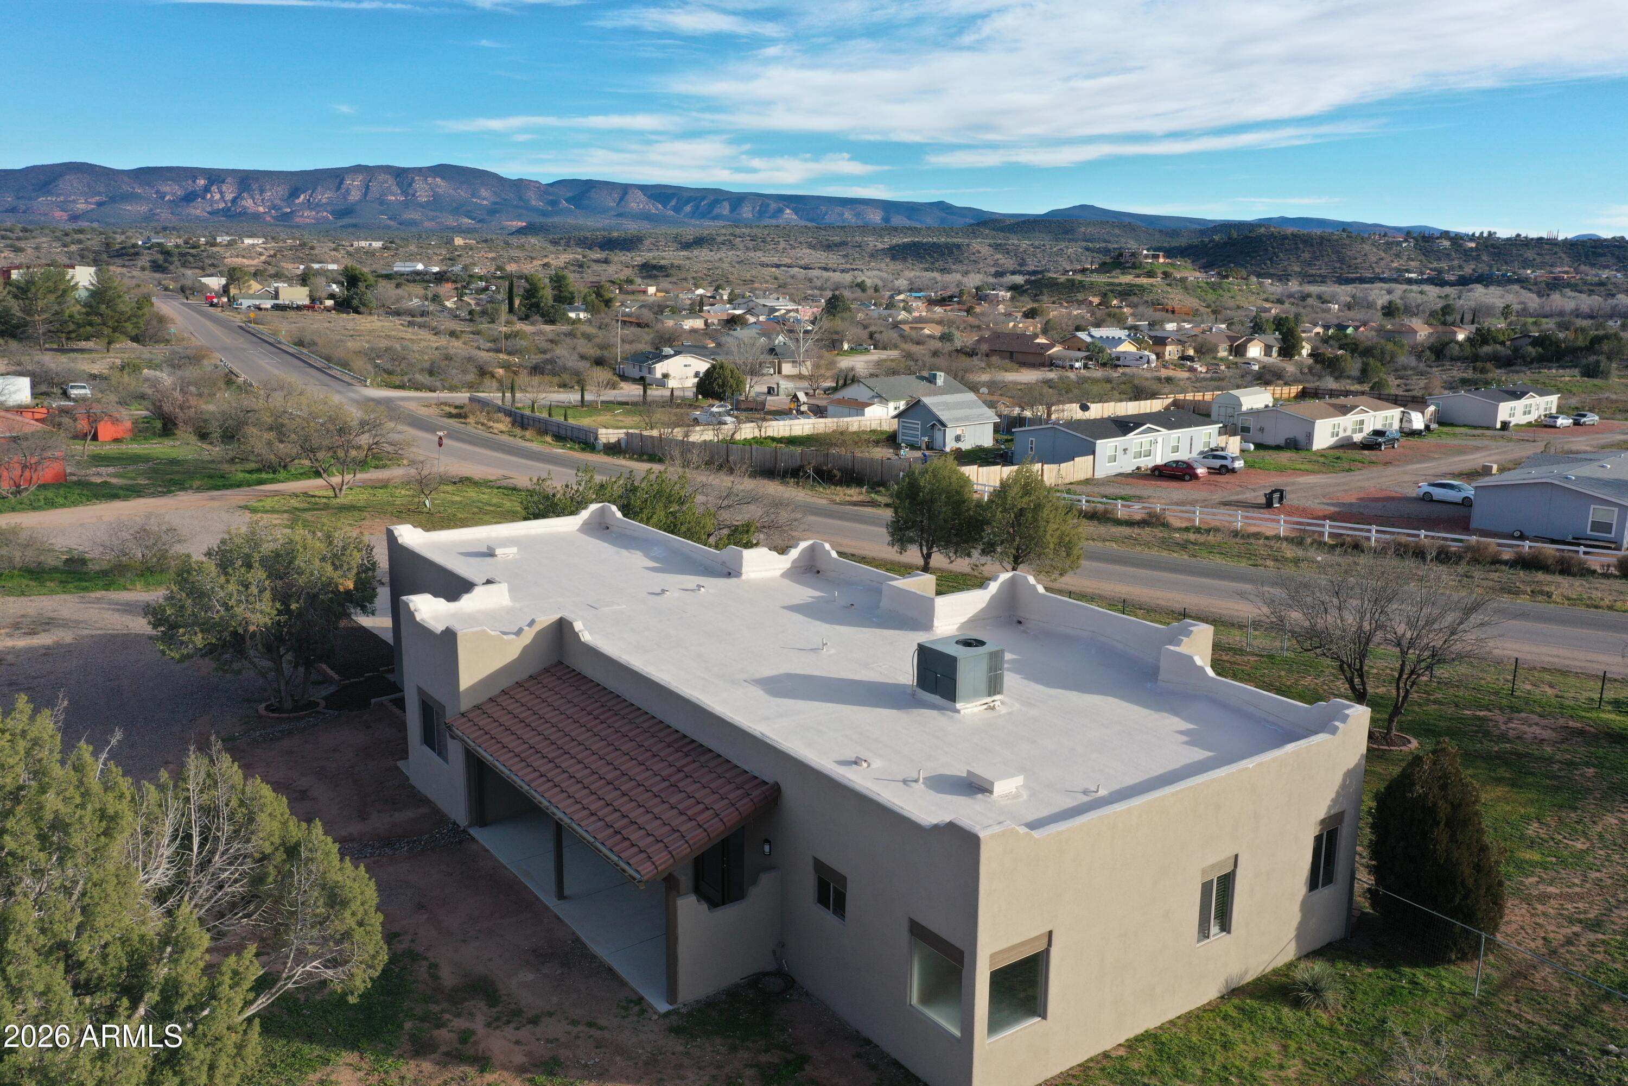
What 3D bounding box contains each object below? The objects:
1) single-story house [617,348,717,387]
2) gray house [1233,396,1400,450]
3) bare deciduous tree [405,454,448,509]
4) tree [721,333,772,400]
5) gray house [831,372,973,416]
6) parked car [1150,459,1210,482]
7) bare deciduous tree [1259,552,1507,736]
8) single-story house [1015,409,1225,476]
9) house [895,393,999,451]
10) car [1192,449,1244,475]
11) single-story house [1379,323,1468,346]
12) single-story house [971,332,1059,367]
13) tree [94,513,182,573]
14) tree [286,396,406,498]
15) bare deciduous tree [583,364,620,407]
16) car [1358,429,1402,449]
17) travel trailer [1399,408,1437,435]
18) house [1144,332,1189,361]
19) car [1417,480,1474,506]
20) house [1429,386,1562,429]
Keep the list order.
[{"bbox_3d":[-26.224,-30.941,219.430,12.300,4.200,14.000,-10,16,-41],"label":"single-story house"},{"bbox_3d":[53.105,-12.821,132.755,18.001,3.666,8.720,-10,16,-39],"label":"gray house"},{"bbox_3d":[-21.666,-3.350,70.949,2.363,3.117,2.127,-3,13,-17],"label":"bare deciduous tree"},{"bbox_3d":[-9.191,-23.866,172.632,6.801,9.035,6.461,0,12,-3],"label":"tree"},{"bbox_3d":[10.675,-17.387,151.012,14.646,4.789,9.671,-10,16,-41],"label":"gray house"},{"bbox_3d":[28.073,-5.716,97.166,1.760,1.430,4.550,-10,16,-40],"label":"parked car"},{"bbox_3d":[15.976,2.984,35.739,6.965,5.311,5.921,6,14,24],"label":"bare deciduous tree"},{"bbox_3d":[25.315,-8.627,104.884,18.100,3.700,8.300,-10,16,-41],"label":"single-story house"},{"bbox_3d":[11.684,-10.911,113.129,7.000,4.350,6.800,-10,16,-41],"label":"house"},{"bbox_3d":[32.891,-6.669,103.592,1.860,1.680,4.620,-10,16,-40],"label":"car"},{"bbox_3d":[167.282,-56.967,345.855,17.000,4.800,16.000,-10,16,-41],"label":"single-story house"},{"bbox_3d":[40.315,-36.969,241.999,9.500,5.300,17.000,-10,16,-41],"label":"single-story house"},{"bbox_3d":[-29.410,-0.017,55.242,3.957,2.320,3.562,-6,14,-28],"label":"tree"},{"bbox_3d":[-29.783,-6.006,79.969,7.000,6.200,6.400,-4,13,-20],"label":"tree"},{"bbox_3d":[-24.099,-17.552,142.645,4.200,4.800,4.000,-1,12,-10],"label":"bare deciduous tree"},{"bbox_3d":[52.249,-9.570,116.830,4.850,1.780,1.970,-11,17,-44],"label":"car"},{"bbox_3d":[60.514,-12.801,130.841,2.300,2.600,6.000,-9,16,-38],"label":"travel trailer"},{"bbox_3d":[78.531,-43.315,281.627,9.200,4.800,8.800,-6,14,-29],"label":"house"},{"bbox_3d":[45.454,-3.569,90.020,4.780,1.460,1.840,11,16,41],"label":"car"},{"bbox_3d":[85.136,-17.192,158.607,17.090,3.817,8.720,-9,16,-38],"label":"house"}]

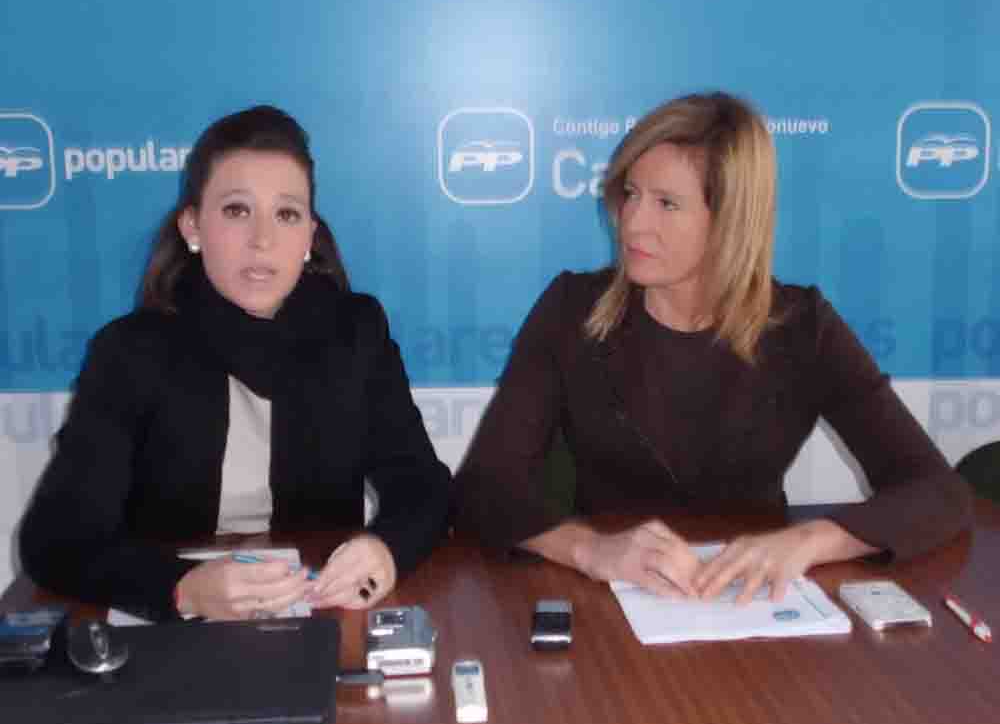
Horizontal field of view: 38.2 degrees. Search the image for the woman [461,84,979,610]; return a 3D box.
[{"bbox_3d":[0.252,0.299,1.843,0.610,1.265,0.660,0,10,3],"label":"woman"}]

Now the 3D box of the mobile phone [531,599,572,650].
[{"bbox_3d":[0.053,0.259,1.426,0.041,0.015,0.102,0,10,3],"label":"mobile phone"}]

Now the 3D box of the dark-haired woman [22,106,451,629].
[{"bbox_3d":[-0.303,0.322,1.776,0.510,1.250,0.640,-2,10,-9],"label":"dark-haired woman"}]

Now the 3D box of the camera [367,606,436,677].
[{"bbox_3d":[-0.095,0.264,1.372,0.061,0.026,0.112,-1,10,-6],"label":"camera"}]

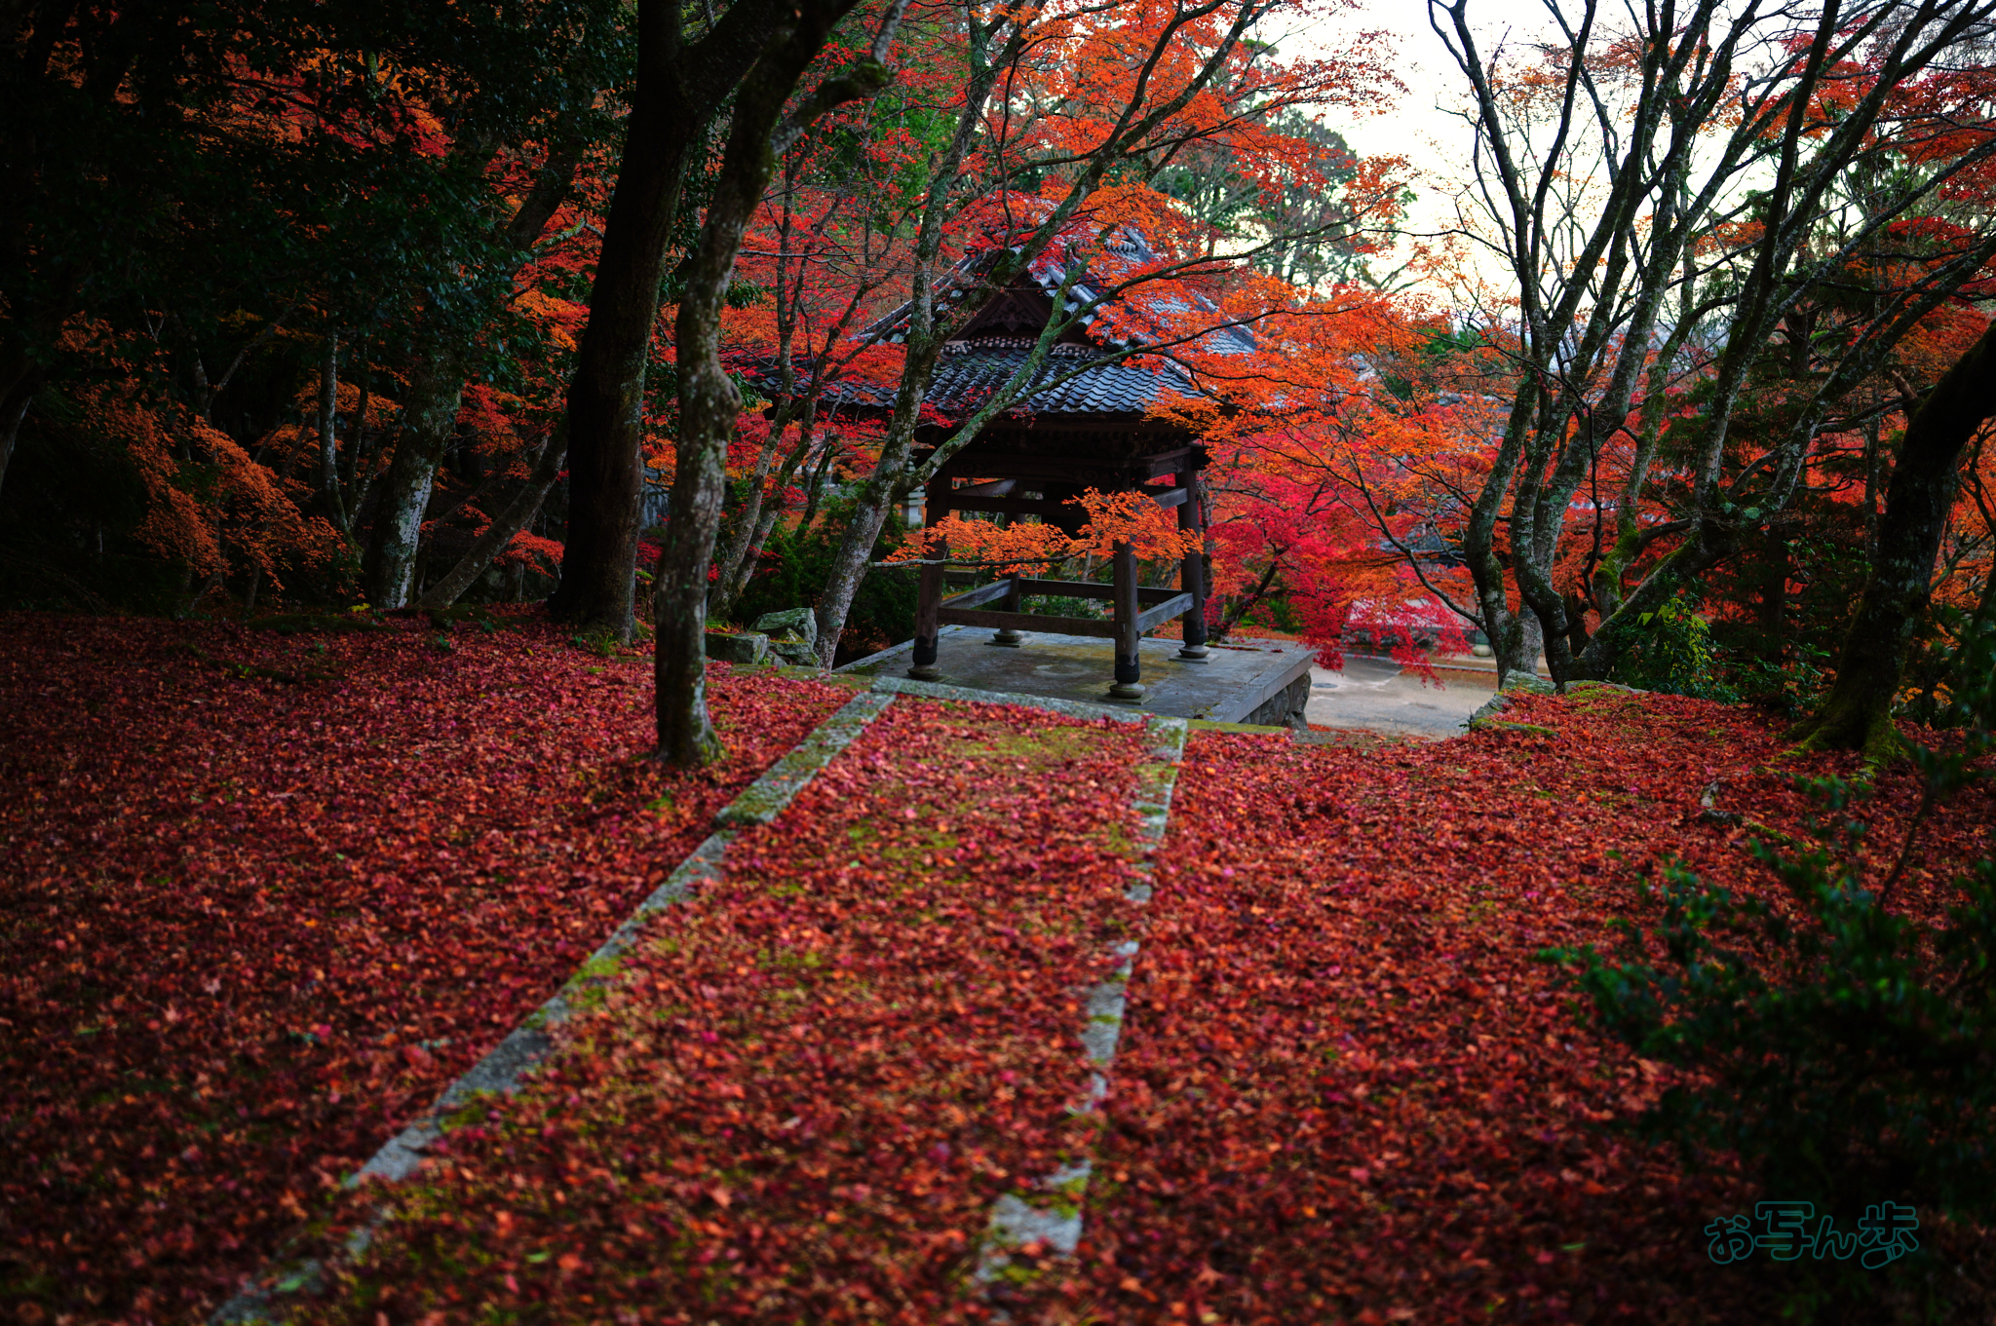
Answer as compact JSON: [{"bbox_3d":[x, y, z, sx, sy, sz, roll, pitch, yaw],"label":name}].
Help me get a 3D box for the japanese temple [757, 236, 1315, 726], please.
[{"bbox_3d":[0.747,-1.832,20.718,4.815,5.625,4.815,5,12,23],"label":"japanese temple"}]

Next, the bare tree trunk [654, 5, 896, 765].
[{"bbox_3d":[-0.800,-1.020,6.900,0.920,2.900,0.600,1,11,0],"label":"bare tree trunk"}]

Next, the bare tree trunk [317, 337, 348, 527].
[{"bbox_3d":[-4.600,-1.580,13.400,0.220,1.600,0.200,1,11,0],"label":"bare tree trunk"}]

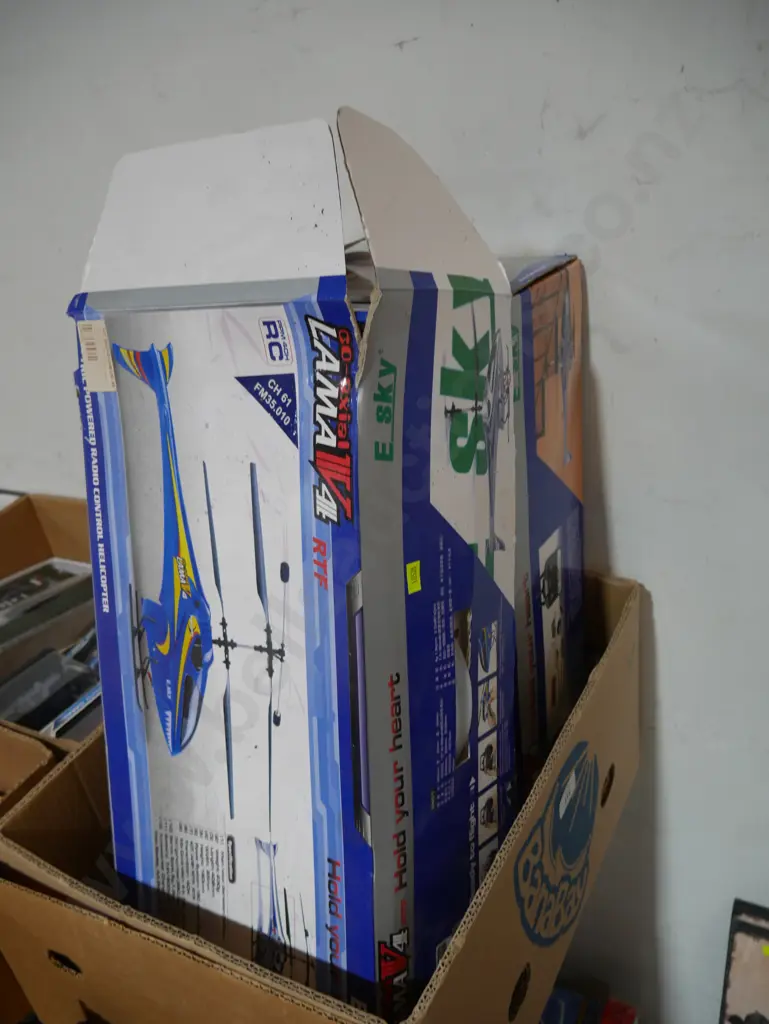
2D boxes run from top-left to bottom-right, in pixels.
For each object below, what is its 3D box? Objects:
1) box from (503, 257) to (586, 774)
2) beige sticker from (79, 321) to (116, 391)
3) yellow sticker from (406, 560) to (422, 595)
[{"bbox_3d":[0.041,0.058,0.846,0.275,0.578,0.173,9,29,30],"label":"box"},{"bbox_3d":[-0.223,-0.120,0.643,0.029,0.055,0.002,8,23,26],"label":"beige sticker"},{"bbox_3d":[0.022,0.049,0.617,0.002,0.023,0.015,10,21,40],"label":"yellow sticker"}]

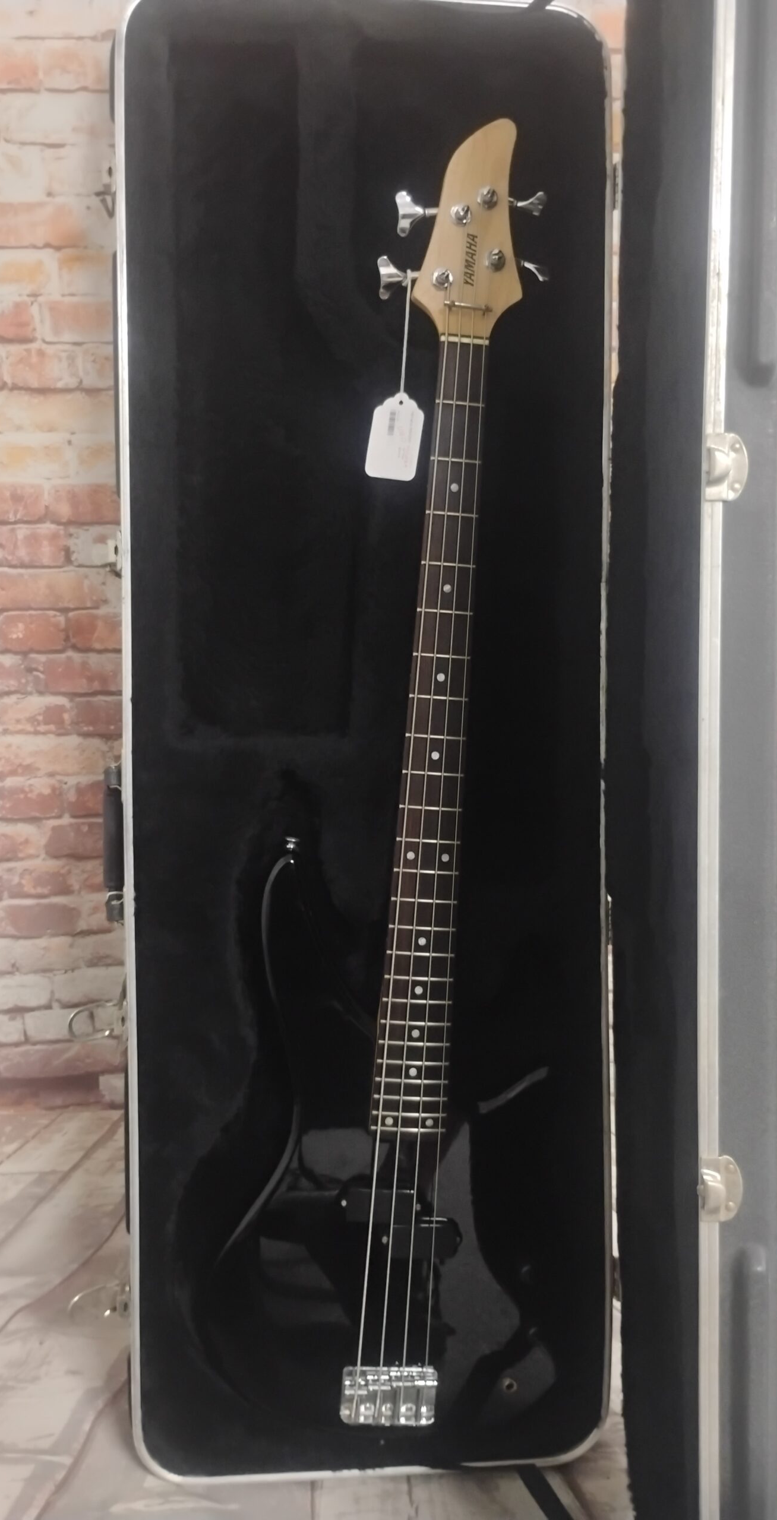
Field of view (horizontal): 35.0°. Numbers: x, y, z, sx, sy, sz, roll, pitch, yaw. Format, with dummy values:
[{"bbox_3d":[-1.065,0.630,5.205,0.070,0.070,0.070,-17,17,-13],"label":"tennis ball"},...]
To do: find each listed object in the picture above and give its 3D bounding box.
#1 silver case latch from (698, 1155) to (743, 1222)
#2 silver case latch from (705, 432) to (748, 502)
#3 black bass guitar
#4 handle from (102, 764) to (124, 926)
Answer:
[{"bbox_3d":[0.182,0.234,0.672,0.024,0.036,0.011,0,2,1],"label":"silver case latch"},{"bbox_3d":[0.180,-0.157,0.659,0.024,0.036,0.011,0,2,1],"label":"silver case latch"},{"bbox_3d":[0.021,0.034,1.042,0.334,1.126,0.066,4,3,-5],"label":"black bass guitar"},{"bbox_3d":[-0.230,0.070,1.037,0.025,0.136,0.032,-1,2,-5],"label":"handle"}]

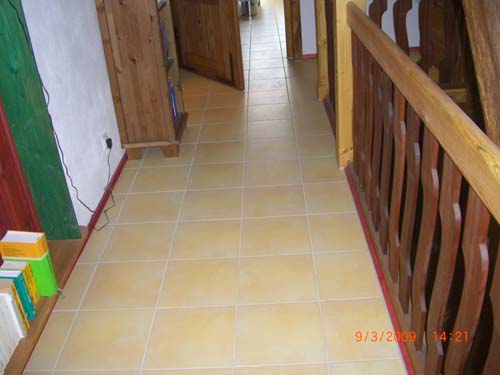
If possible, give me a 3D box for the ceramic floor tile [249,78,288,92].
[{"bbox_3d":[0.156,-0.889,4.760,0.331,0.010,0.331,-3,29,3],"label":"ceramic floor tile"}]

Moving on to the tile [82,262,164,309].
[{"bbox_3d":[-0.548,0.433,2.437,0.329,0.010,0.329,-3,29,3],"label":"tile"}]

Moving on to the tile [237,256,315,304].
[{"bbox_3d":[0.110,0.370,2.242,0.306,0.010,0.306,-3,28,3],"label":"tile"}]

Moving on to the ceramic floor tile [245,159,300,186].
[{"bbox_3d":[0.126,-0.079,3.147,0.315,0.010,0.315,-3,29,2],"label":"ceramic floor tile"}]

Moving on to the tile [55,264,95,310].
[{"bbox_3d":[-0.767,0.445,2.447,0.098,0.010,0.329,-3,29,3],"label":"tile"}]

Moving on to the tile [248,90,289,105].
[{"bbox_3d":[0.143,-0.692,4.271,0.315,0.010,0.315,-3,29,2],"label":"tile"}]

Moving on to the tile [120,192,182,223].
[{"bbox_3d":[-0.538,0.113,3.025,0.329,0.010,0.329,-3,29,3],"label":"tile"}]

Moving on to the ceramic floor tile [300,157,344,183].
[{"bbox_3d":[0.402,-0.091,3.051,0.240,0.010,0.306,-3,28,3],"label":"ceramic floor tile"}]

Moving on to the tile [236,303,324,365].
[{"bbox_3d":[0.114,0.559,2.112,0.329,0.010,0.329,-3,29,3],"label":"tile"}]

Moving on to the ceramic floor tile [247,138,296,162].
[{"bbox_3d":[0.141,-0.243,3.582,0.329,0.010,0.329,-3,29,3],"label":"ceramic floor tile"}]

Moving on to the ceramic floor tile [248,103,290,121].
[{"bbox_3d":[0.146,-0.568,4.172,0.331,0.010,0.331,-3,29,3],"label":"ceramic floor tile"}]

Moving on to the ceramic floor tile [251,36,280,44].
[{"bbox_3d":[0.167,-1.568,5.804,0.306,0.010,0.306,-3,28,3],"label":"ceramic floor tile"}]

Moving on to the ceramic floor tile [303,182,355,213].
[{"bbox_3d":[0.404,0.060,2.854,0.237,0.010,0.315,-3,29,2],"label":"ceramic floor tile"}]

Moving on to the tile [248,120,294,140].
[{"bbox_3d":[0.132,-0.375,3.612,0.306,0.010,0.306,-3,28,3],"label":"tile"}]

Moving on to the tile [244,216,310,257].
[{"bbox_3d":[0.123,0.236,2.703,0.331,0.010,0.331,-3,29,3],"label":"tile"}]

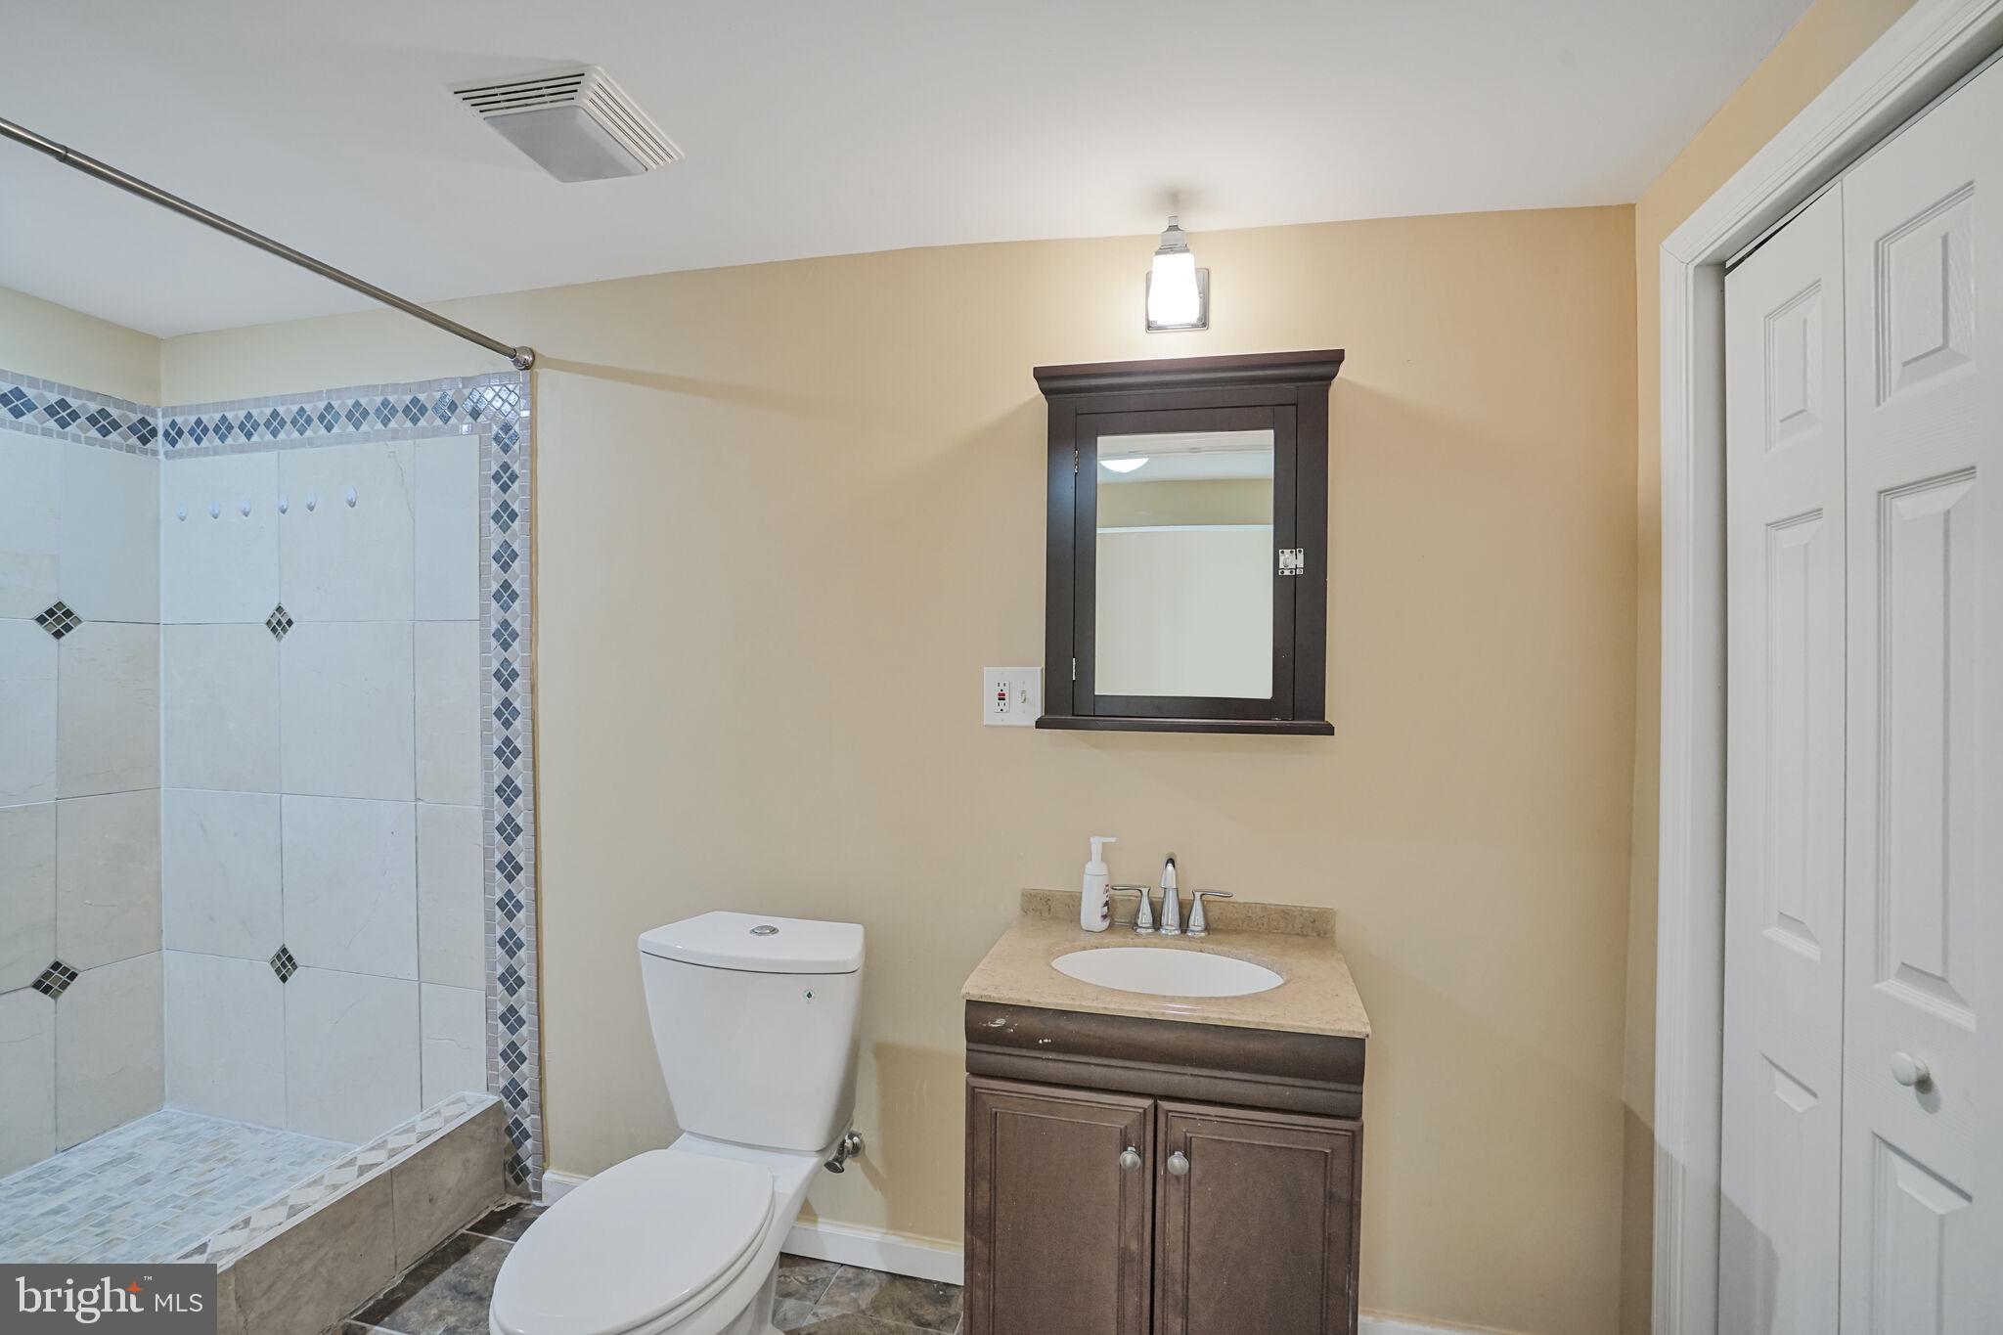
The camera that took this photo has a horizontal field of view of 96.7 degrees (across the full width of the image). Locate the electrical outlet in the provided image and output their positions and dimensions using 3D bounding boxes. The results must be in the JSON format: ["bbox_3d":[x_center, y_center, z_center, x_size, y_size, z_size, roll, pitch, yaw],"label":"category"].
[{"bbox_3d":[0.023,0.065,1.910,0.127,0.126,0.012,0,1,14],"label":"electrical outlet"}]

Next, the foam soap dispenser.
[{"bbox_3d":[0.199,0.436,1.810,0.069,0.187,0.060,1,1,23],"label":"foam soap dispenser"}]

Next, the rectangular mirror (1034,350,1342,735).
[{"bbox_3d":[0.357,-0.229,1.746,0.567,0.700,0.165,0,1,14],"label":"rectangular mirror"}]

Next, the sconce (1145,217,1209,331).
[{"bbox_3d":[0.342,-0.773,1.744,0.126,0.186,0.165,0,1,14],"label":"sconce"}]

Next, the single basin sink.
[{"bbox_3d":[0.291,0.606,1.582,0.410,0.130,0.275,0,1,14],"label":"single basin sink"}]

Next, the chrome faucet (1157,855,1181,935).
[{"bbox_3d":[0.328,0.450,1.734,0.044,0.164,0.145,0,1,14],"label":"chrome faucet"}]

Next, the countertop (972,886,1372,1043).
[{"bbox_3d":[0.298,0.513,1.612,0.628,0.073,0.467,0,1,14],"label":"countertop"}]

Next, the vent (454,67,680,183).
[{"bbox_3d":[-0.718,-0.890,1.492,0.262,0.040,0.258,0,1,10],"label":"vent"}]

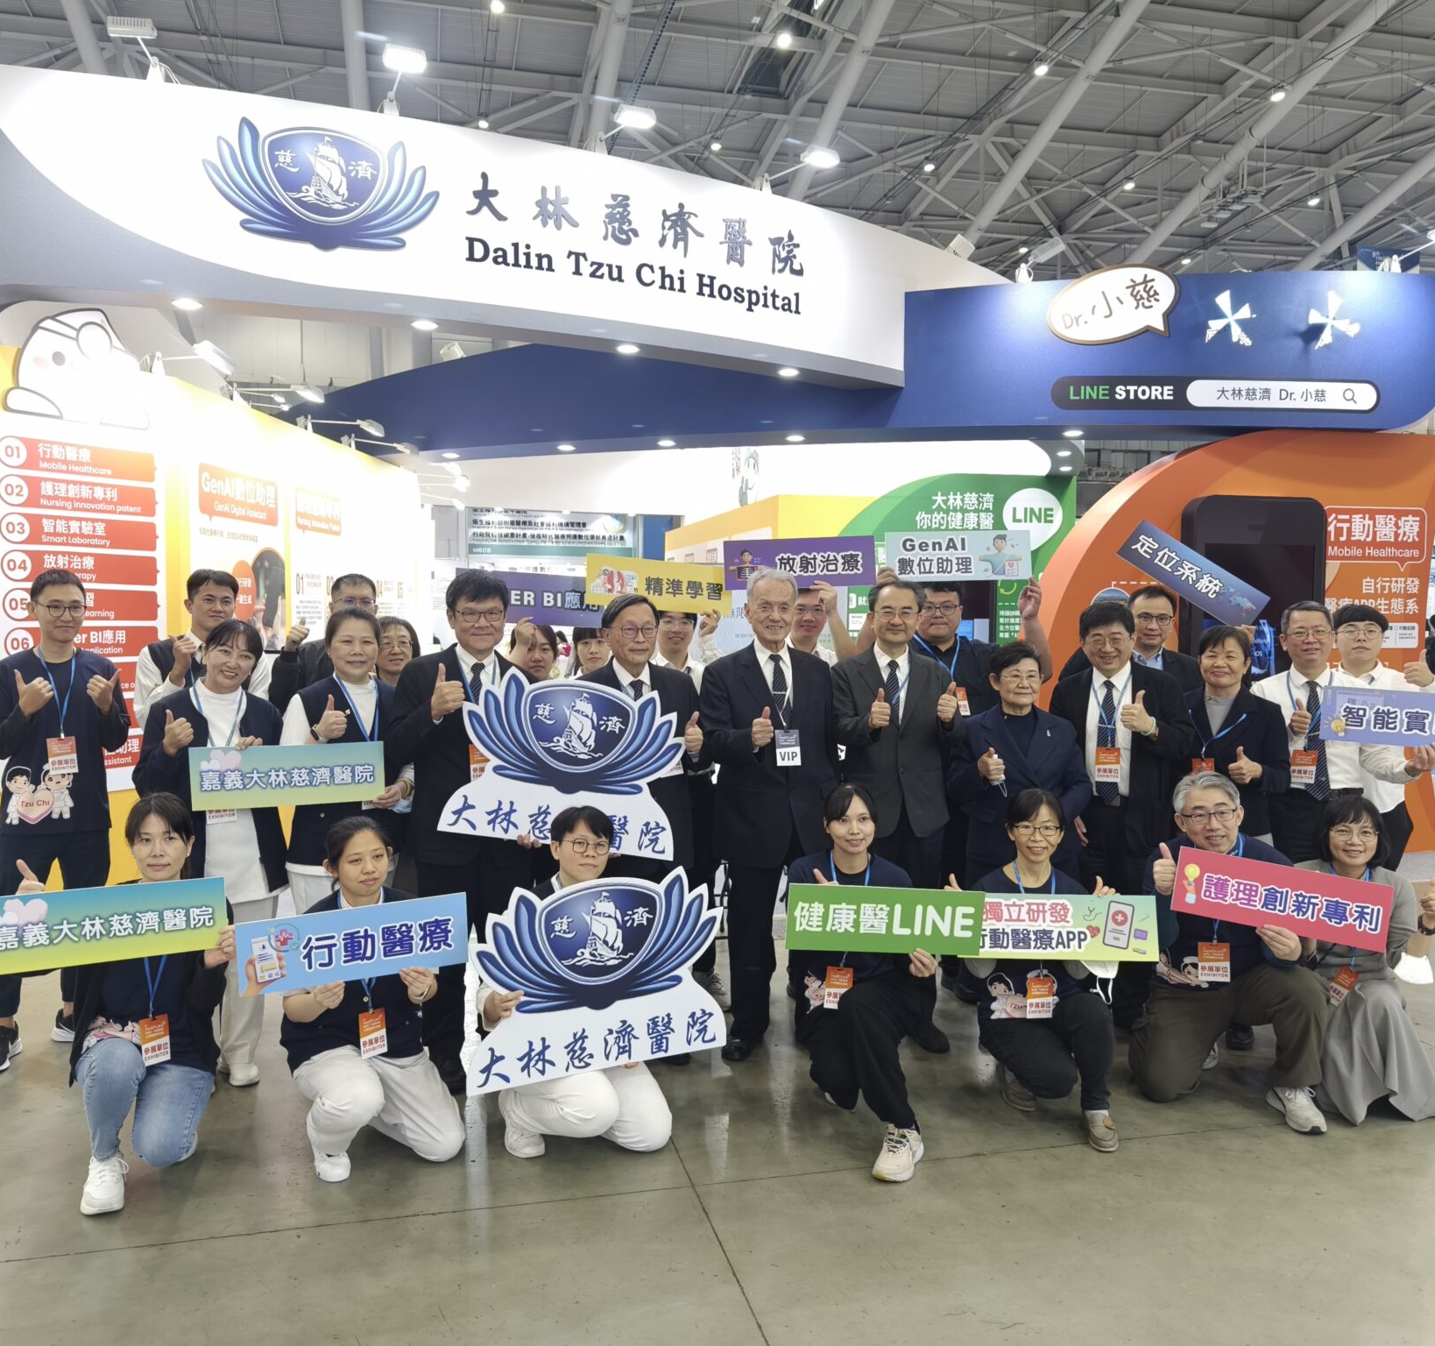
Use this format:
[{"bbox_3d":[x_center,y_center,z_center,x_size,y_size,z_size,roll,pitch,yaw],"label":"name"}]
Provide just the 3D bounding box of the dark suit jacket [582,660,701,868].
[{"bbox_3d":[-0.290,0.325,4.280,0.500,0.740,0.340,0,3,-5],"label":"dark suit jacket"}]

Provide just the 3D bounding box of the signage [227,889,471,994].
[{"bbox_3d":[-0.983,0.738,3.257,0.600,0.200,0.010,-4,8,-22],"label":"signage"}]

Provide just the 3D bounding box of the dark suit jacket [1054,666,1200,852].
[{"bbox_3d":[1.532,0.323,4.500,0.560,0.724,0.340,1,3,20],"label":"dark suit jacket"}]

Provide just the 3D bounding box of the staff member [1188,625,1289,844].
[{"bbox_3d":[1.900,0.594,4.360,0.430,1.530,0.360,2,4,27],"label":"staff member"}]

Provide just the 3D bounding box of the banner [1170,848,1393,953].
[{"bbox_3d":[1.730,0.700,3.680,0.600,0.200,0.012,9,-7,26],"label":"banner"}]

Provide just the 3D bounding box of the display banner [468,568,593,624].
[{"bbox_3d":[-0.744,-0.299,4.850,0.620,0.200,0.020,4,2,-5],"label":"display banner"}]

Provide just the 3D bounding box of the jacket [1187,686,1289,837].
[{"bbox_3d":[1.925,0.350,4.480,0.480,0.610,0.300,1,3,15],"label":"jacket"}]

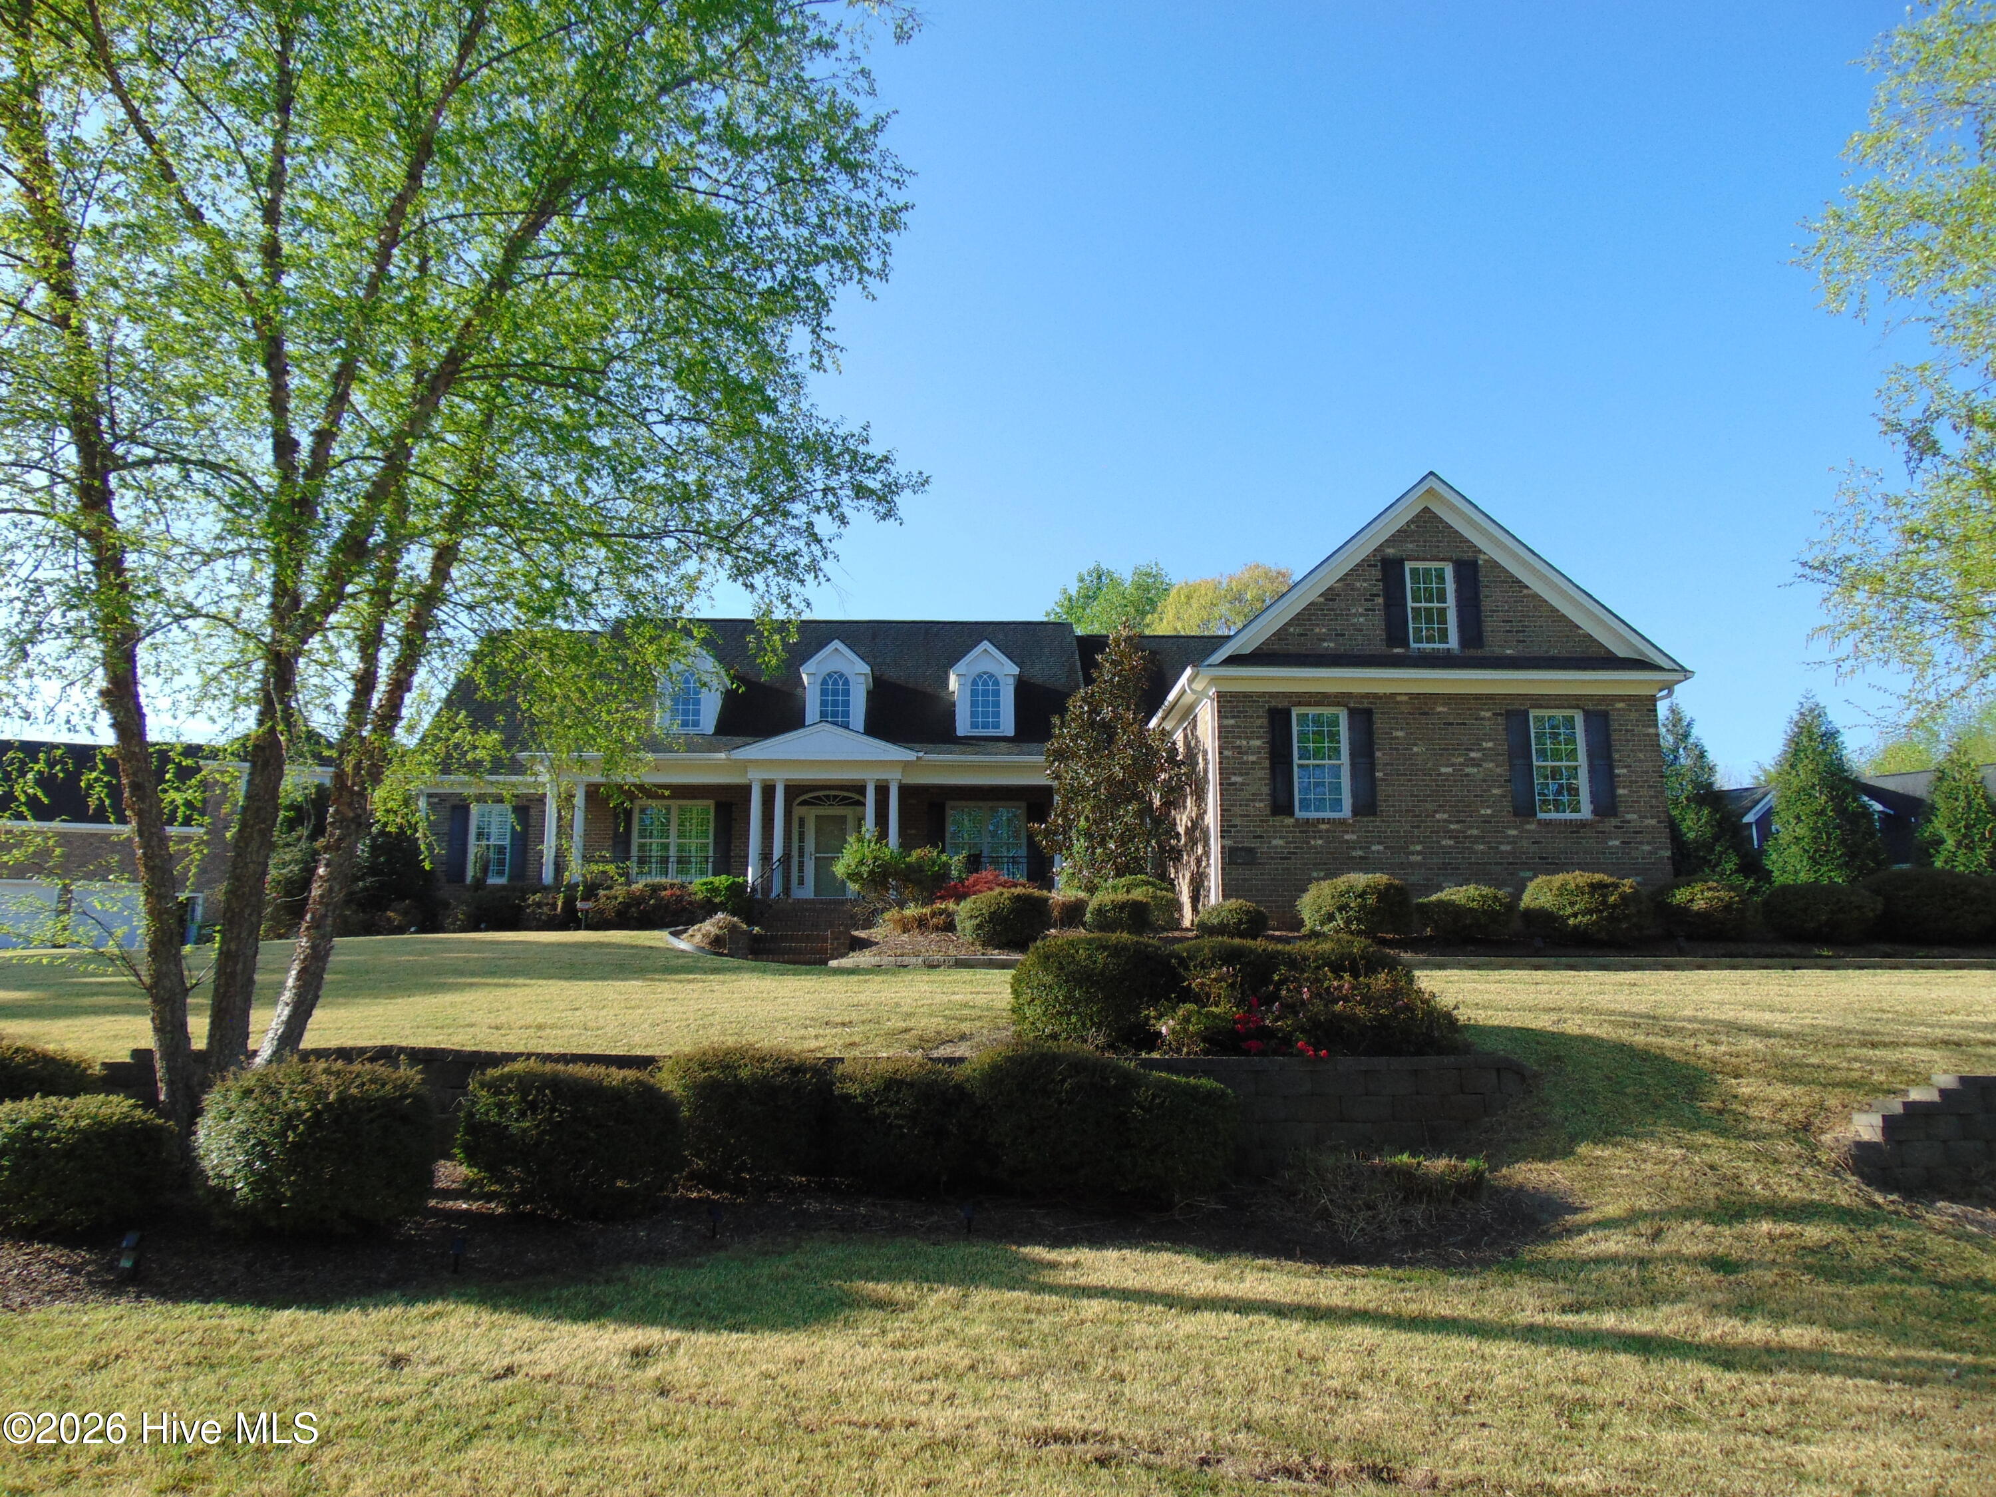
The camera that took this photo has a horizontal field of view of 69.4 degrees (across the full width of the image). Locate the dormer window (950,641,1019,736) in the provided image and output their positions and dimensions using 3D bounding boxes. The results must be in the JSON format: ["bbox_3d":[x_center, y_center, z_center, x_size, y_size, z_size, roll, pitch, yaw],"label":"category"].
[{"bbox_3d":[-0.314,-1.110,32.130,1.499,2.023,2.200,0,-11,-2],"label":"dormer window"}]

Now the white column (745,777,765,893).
[{"bbox_3d":[-4.781,1.775,28.477,0.250,2.390,0.250,0,-10,-3],"label":"white column"}]

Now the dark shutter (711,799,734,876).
[{"bbox_3d":[-5.992,1.987,31.523,0.420,1.683,0.060,0,-11,-3],"label":"dark shutter"}]

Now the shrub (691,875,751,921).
[{"bbox_3d":[-5.231,2.829,27.256,1.102,0.848,1.047,0,-11,-2],"label":"shrub"}]

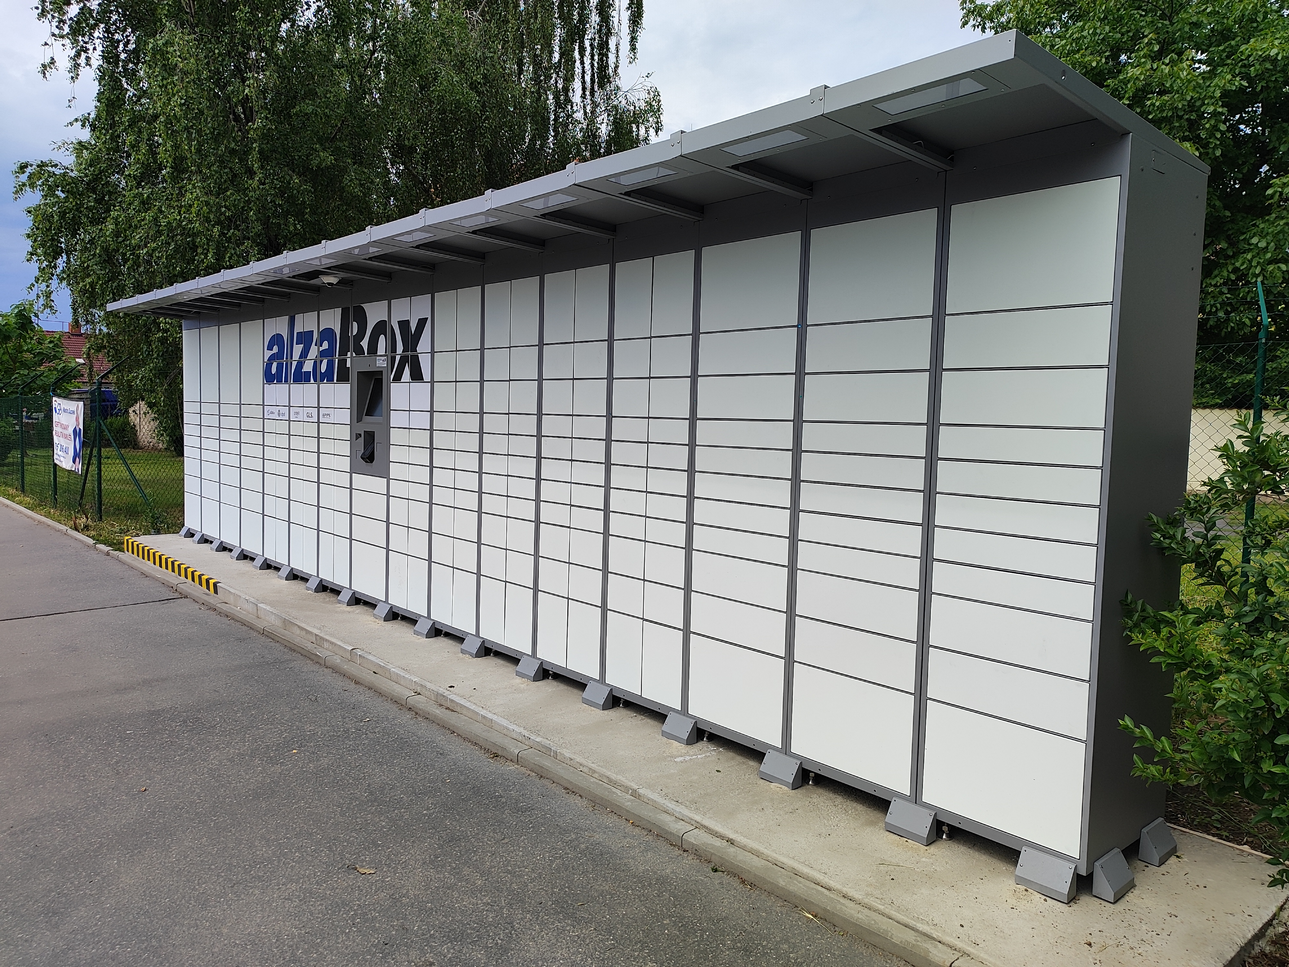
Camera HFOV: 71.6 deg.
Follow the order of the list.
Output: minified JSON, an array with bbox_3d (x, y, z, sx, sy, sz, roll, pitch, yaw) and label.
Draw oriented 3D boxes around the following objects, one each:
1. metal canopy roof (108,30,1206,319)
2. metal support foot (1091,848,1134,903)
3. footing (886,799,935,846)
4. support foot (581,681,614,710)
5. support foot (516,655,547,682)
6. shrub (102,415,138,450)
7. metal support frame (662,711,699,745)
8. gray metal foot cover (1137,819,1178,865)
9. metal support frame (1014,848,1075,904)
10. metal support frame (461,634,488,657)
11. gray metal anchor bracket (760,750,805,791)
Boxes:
[{"bbox_3d":[-1.704,-1.388,5.907,1.332,0.115,9.200,-2,6,-42],"label":"metal canopy roof"},{"bbox_3d":[1.456,1.212,2.772,0.159,0.100,0.069,-2,6,-42],"label":"metal support foot"},{"bbox_3d":[0.928,1.171,3.106,0.069,0.100,0.159,-2,6,-42],"label":"footing"},{"bbox_3d":[-0.227,1.040,4.382,0.069,0.100,0.159,-2,6,-42],"label":"support foot"},{"bbox_3d":[-0.615,0.996,4.808,0.069,0.100,0.159,-2,6,-42],"label":"support foot"},{"bbox_3d":[-17.502,-1.724,29.824,1.045,1.167,1.045,-1,5,-30],"label":"shrub"},{"bbox_3d":[0.159,1.084,3.954,0.069,0.100,0.159,-2,6,-42],"label":"metal support frame"},{"bbox_3d":[1.724,1.202,2.997,0.159,0.100,0.069,-2,6,-42],"label":"gray metal foot cover"},{"bbox_3d":[1.245,1.206,2.764,0.069,0.100,0.159,-2,6,-42],"label":"metal support frame"},{"bbox_3d":[-0.998,0.954,5.222,0.069,0.100,0.159,-2,6,-42],"label":"metal support frame"},{"bbox_3d":[0.543,1.128,3.524,0.069,0.100,0.159,-2,6,-42],"label":"gray metal anchor bracket"}]

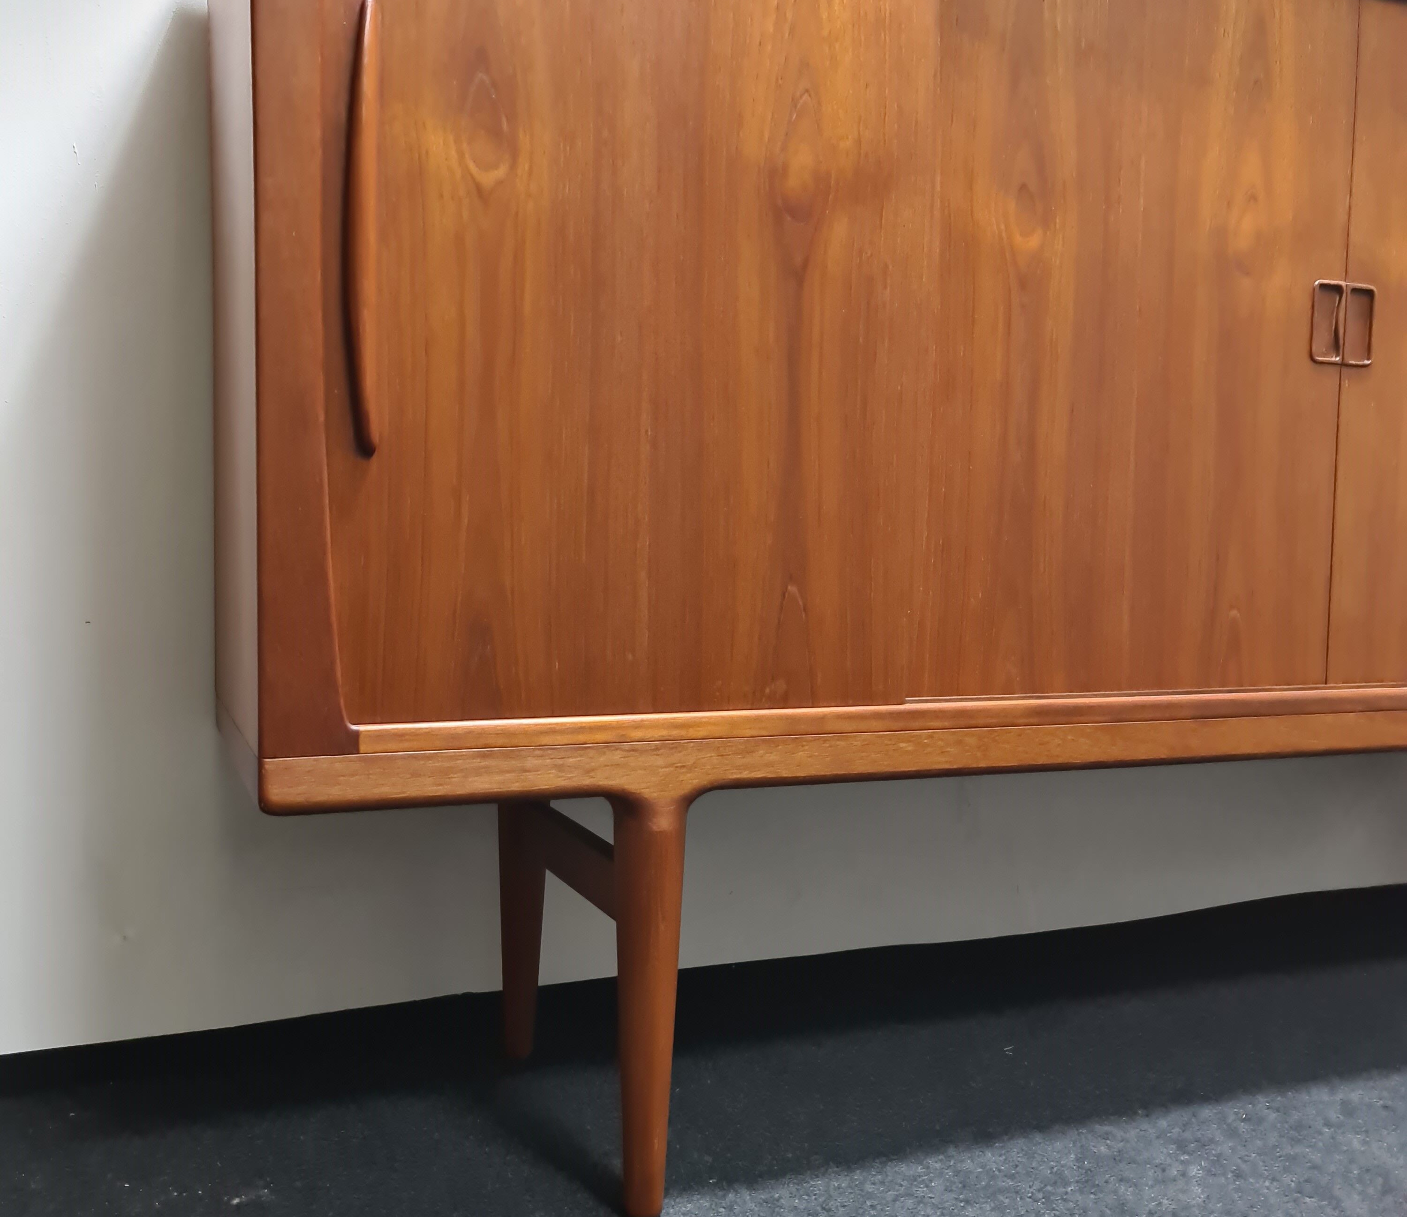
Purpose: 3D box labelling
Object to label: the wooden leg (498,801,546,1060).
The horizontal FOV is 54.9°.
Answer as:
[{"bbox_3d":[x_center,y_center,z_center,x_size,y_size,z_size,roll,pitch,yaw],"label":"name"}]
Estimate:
[{"bbox_3d":[-0.184,0.297,1.377,0.053,0.320,0.053,-1,3,-23],"label":"wooden leg"}]

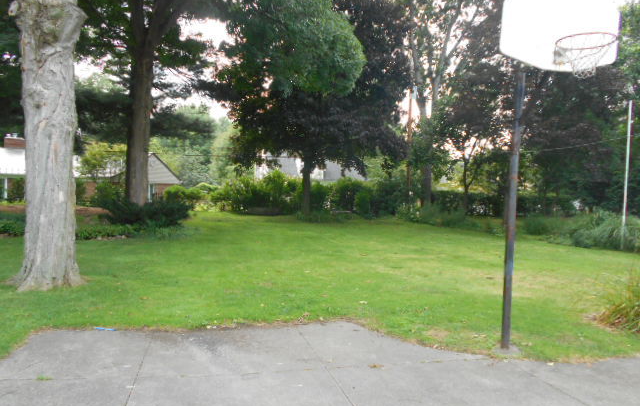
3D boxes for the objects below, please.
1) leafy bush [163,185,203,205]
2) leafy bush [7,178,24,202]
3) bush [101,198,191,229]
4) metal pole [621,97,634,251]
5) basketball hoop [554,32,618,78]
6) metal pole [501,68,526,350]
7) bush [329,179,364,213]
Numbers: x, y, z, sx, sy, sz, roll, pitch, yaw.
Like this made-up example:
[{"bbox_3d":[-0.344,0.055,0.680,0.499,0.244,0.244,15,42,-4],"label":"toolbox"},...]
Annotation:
[{"bbox_3d":[-8.803,-0.451,31.000,2.450,1.400,2.100,2,1,0],"label":"leafy bush"},{"bbox_3d":[-24.071,-1.028,38.000,1.500,1.950,1.400,2,1,0],"label":"leafy bush"},{"bbox_3d":[-6.864,0.371,18.800,3.600,1.250,2.500,2,1,0],"label":"bush"},{"bbox_3d":[11.049,-1.026,17.300,0.085,5.450,0.085,2,1,0],"label":"metal pole"},{"bbox_3d":[2.345,-1.260,4.290,0.470,0.390,0.540,2,1,-14],"label":"basketball hoop"},{"bbox_3d":[2.095,0.040,5.210,0.090,3.100,0.090,2,1,-14],"label":"metal pole"},{"bbox_3d":[1.764,-0.533,32.000,2.400,2.300,2.000,2,1,0],"label":"bush"}]

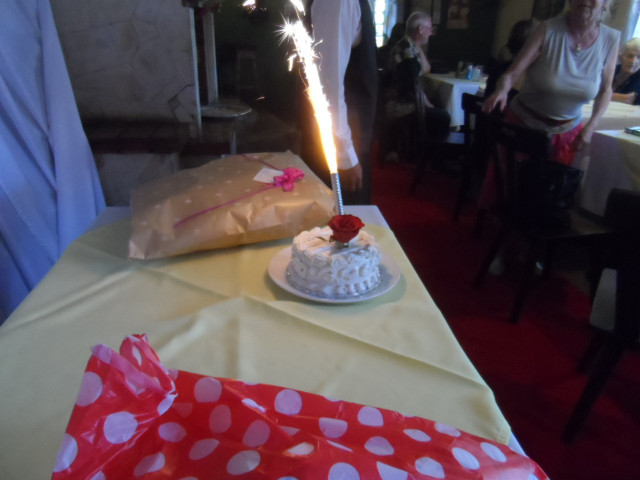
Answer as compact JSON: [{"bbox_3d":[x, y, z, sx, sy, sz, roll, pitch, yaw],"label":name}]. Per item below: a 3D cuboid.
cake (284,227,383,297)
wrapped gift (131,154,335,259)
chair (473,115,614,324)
[{"bbox_3d":[0.029,0.041,0.950,0.203,0.068,0.203,3,26,0],"label":"cake"},{"bbox_3d":[-0.254,-0.124,1.204,0.477,0.142,0.335,-7,28,-20],"label":"wrapped gift"},{"bbox_3d":[1.099,-0.103,2.155,0.558,0.903,0.416,-6,27,-16],"label":"chair"}]

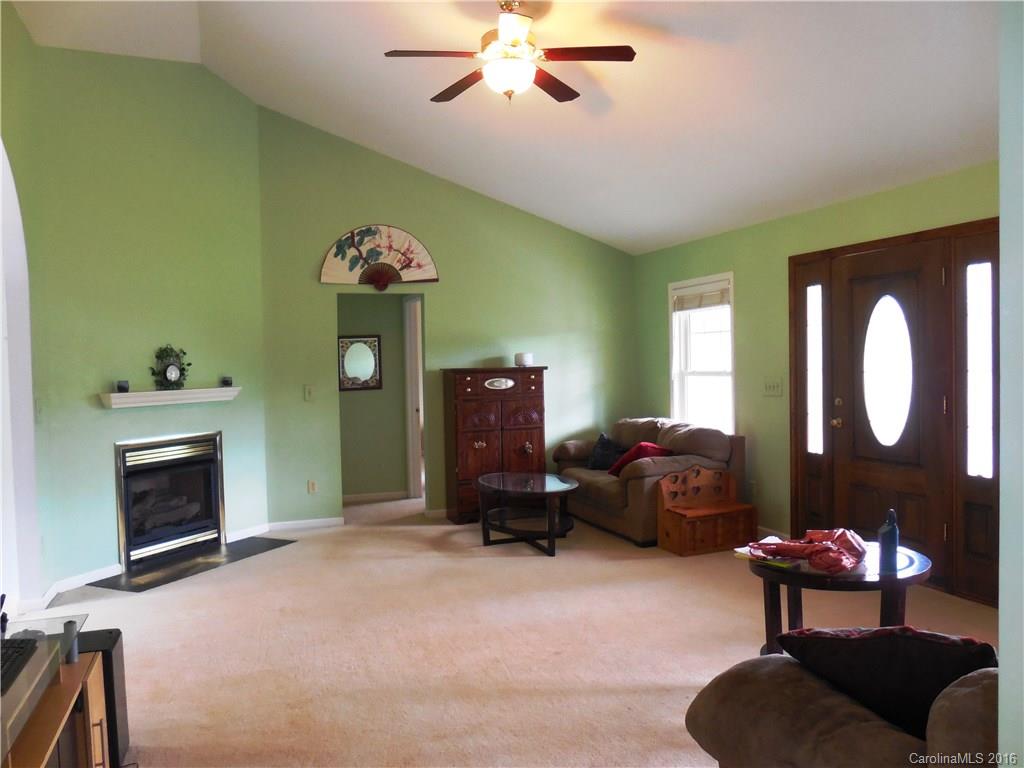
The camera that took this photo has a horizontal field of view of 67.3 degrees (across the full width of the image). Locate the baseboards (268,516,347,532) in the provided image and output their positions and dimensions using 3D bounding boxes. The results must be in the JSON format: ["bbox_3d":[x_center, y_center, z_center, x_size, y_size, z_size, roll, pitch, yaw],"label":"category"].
[{"bbox_3d":[-1.765,1.205,6.635,0.637,0.075,0.016,-2,2,-21],"label":"baseboards"}]

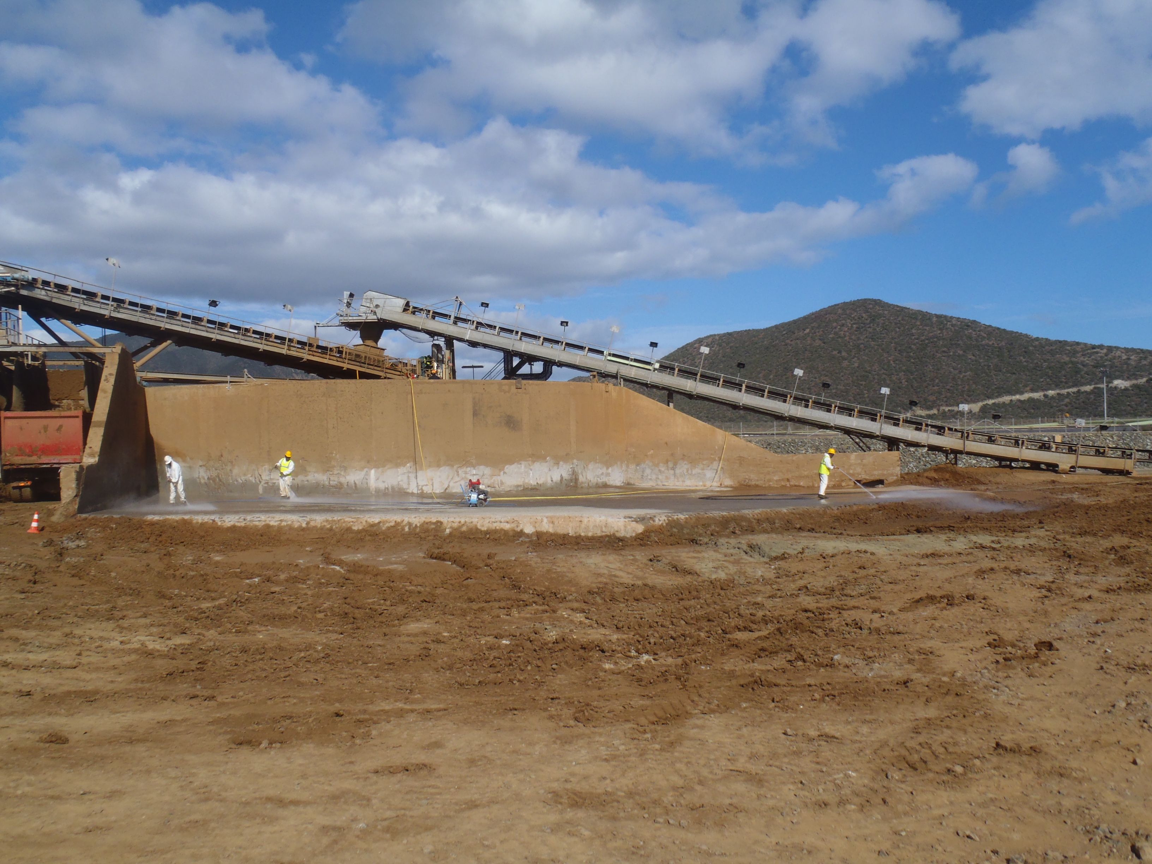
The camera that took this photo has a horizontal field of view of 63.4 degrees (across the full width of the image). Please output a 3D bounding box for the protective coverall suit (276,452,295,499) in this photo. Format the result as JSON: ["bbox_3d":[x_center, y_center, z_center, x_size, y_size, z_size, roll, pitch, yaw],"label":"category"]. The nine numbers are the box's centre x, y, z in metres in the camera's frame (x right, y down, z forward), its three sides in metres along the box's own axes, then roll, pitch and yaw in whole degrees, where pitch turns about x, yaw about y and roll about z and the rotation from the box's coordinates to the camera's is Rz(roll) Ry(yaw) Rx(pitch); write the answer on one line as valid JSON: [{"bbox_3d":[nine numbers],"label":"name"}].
[{"bbox_3d":[-10.790,1.620,34.600,0.680,1.740,0.480,0,0,-6],"label":"protective coverall suit"}]

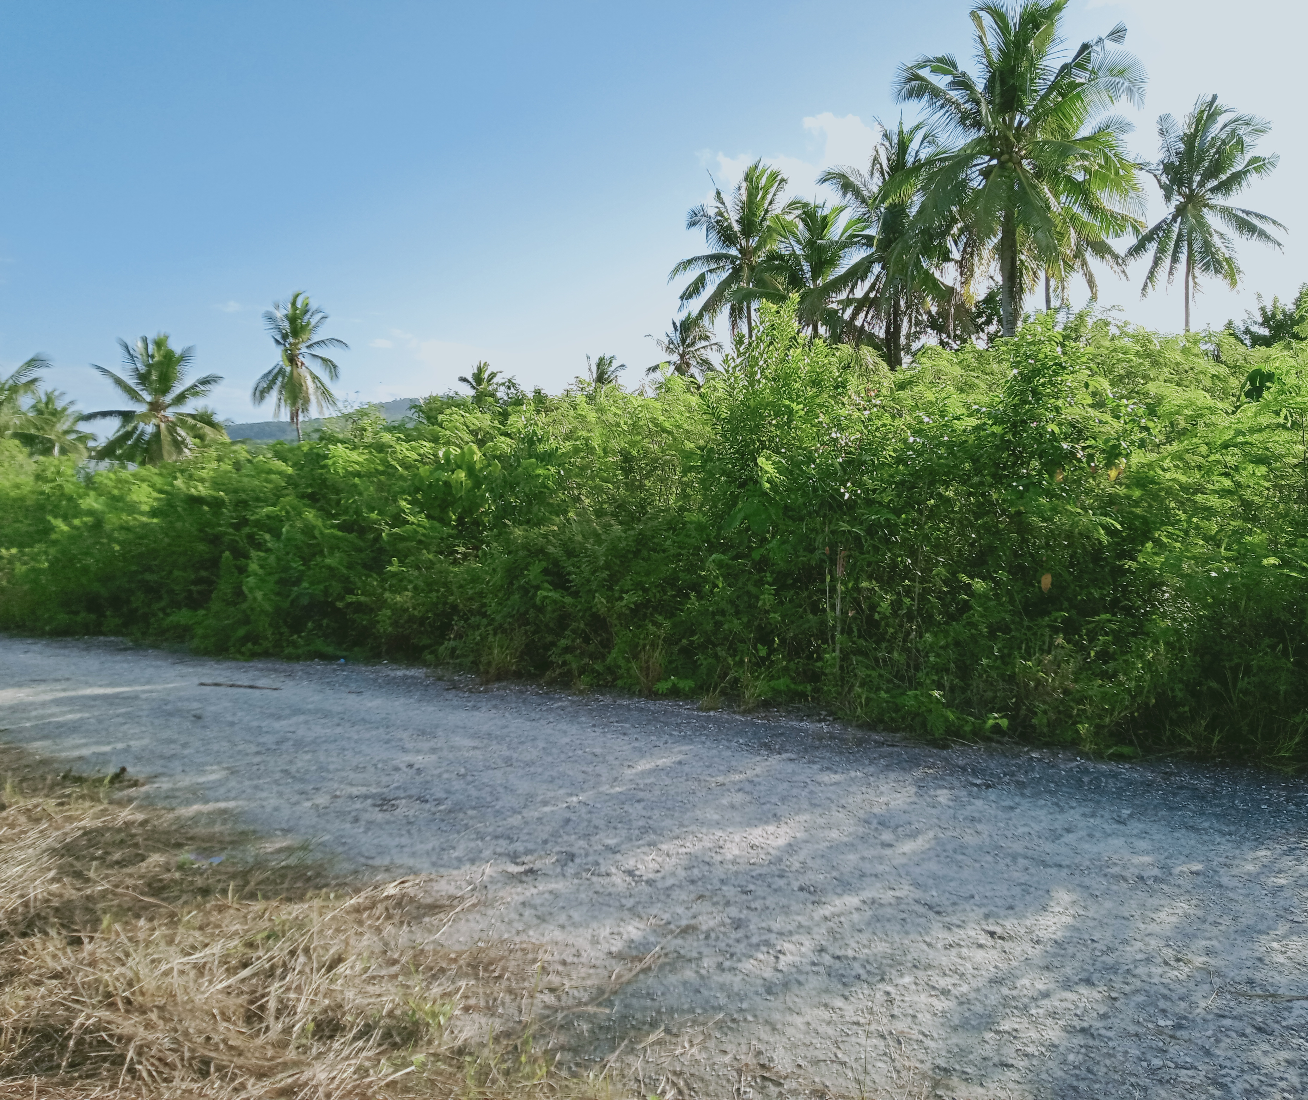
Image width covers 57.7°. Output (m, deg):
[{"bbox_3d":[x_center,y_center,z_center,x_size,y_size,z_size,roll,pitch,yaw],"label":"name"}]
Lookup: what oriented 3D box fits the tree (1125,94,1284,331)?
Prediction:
[{"bbox_3d":[19.955,-7.807,43.122,5.730,17.400,5.730,0,1,0],"label":"tree"}]

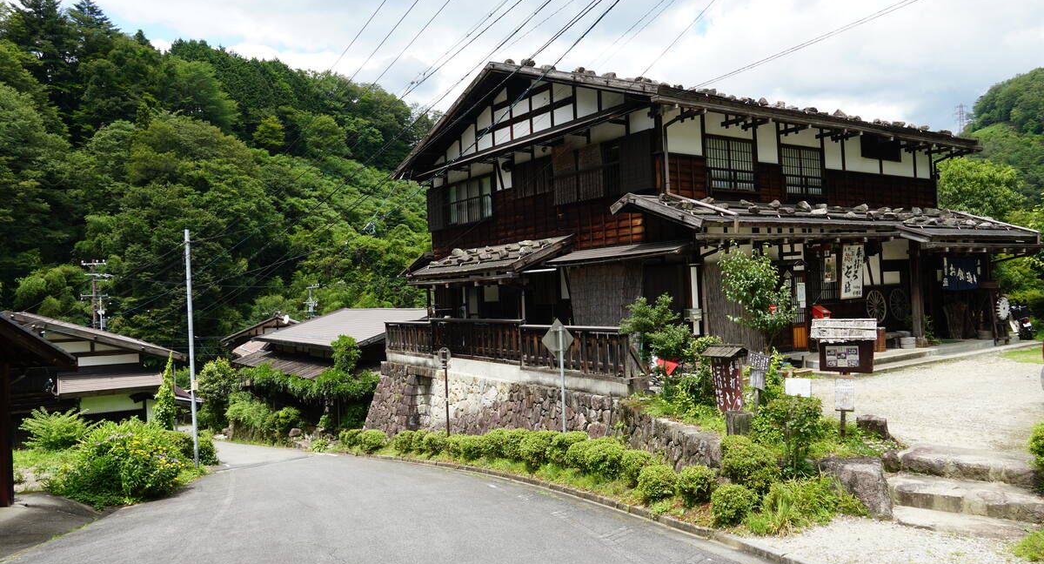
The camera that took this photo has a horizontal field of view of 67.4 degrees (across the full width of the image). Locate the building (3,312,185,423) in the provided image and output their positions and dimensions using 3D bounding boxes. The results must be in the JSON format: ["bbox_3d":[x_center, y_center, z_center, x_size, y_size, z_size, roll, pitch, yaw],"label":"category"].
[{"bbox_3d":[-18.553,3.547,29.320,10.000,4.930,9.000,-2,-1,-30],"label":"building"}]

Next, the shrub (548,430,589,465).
[{"bbox_3d":[0.690,2.456,11.600,0.600,0.530,0.600,-2,-1,3],"label":"shrub"}]

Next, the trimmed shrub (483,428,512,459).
[{"bbox_3d":[-0.412,2.680,13.000,0.520,0.500,0.520,-2,-1,-2],"label":"trimmed shrub"}]

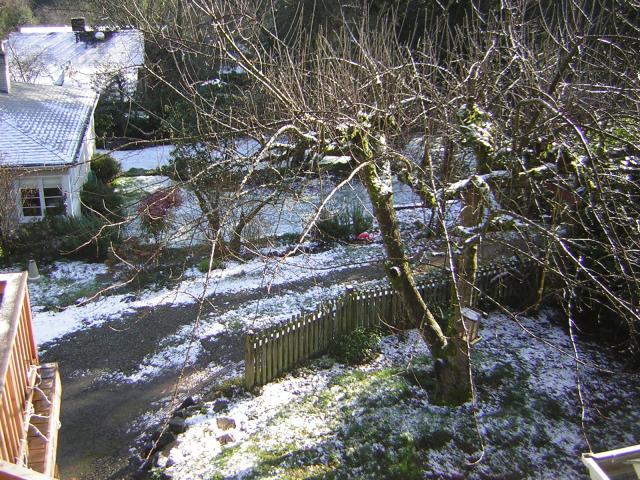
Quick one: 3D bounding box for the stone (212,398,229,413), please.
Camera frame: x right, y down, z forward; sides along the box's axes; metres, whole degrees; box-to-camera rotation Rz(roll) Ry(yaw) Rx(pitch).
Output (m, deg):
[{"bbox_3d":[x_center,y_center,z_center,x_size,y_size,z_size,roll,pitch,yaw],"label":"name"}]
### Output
[{"bbox_3d":[-1.620,2.694,10.837,0.255,0.200,0.204,1,18,0],"label":"stone"}]

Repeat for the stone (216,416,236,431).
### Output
[{"bbox_3d":[-1.460,2.866,10.398,0.306,0.159,0.245,1,18,0],"label":"stone"}]

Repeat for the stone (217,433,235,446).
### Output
[{"bbox_3d":[-1.419,2.997,10.000,0.265,0.164,0.212,1,18,0],"label":"stone"}]

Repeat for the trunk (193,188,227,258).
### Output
[{"bbox_3d":[-2.942,-0.464,17.999,0.830,1.860,0.500,1,18,0],"label":"trunk"}]

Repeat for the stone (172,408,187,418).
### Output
[{"bbox_3d":[-2.251,2.780,10.668,0.216,0.123,0.173,1,18,0],"label":"stone"}]

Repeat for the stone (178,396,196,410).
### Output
[{"bbox_3d":[-2.166,2.674,10.886,0.284,0.190,0.227,1,18,0],"label":"stone"}]

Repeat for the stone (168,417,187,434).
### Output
[{"bbox_3d":[-2.191,2.853,10.240,0.265,0.258,0.212,1,18,0],"label":"stone"}]

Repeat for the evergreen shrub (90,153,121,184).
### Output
[{"bbox_3d":[-8.246,-2.752,25.608,1.029,1.194,1.029,1,18,0],"label":"evergreen shrub"}]

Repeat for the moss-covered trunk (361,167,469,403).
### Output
[{"bbox_3d":[1.638,0.680,10.974,1.950,4.000,0.850,1,18,0],"label":"moss-covered trunk"}]

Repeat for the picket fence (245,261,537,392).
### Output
[{"bbox_3d":[1.652,1.424,13.432,7.327,1.030,0.757,-10,22,-30],"label":"picket fence"}]

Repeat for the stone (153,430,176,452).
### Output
[{"bbox_3d":[-2.294,2.974,9.826,0.338,0.288,0.270,1,18,0],"label":"stone"}]

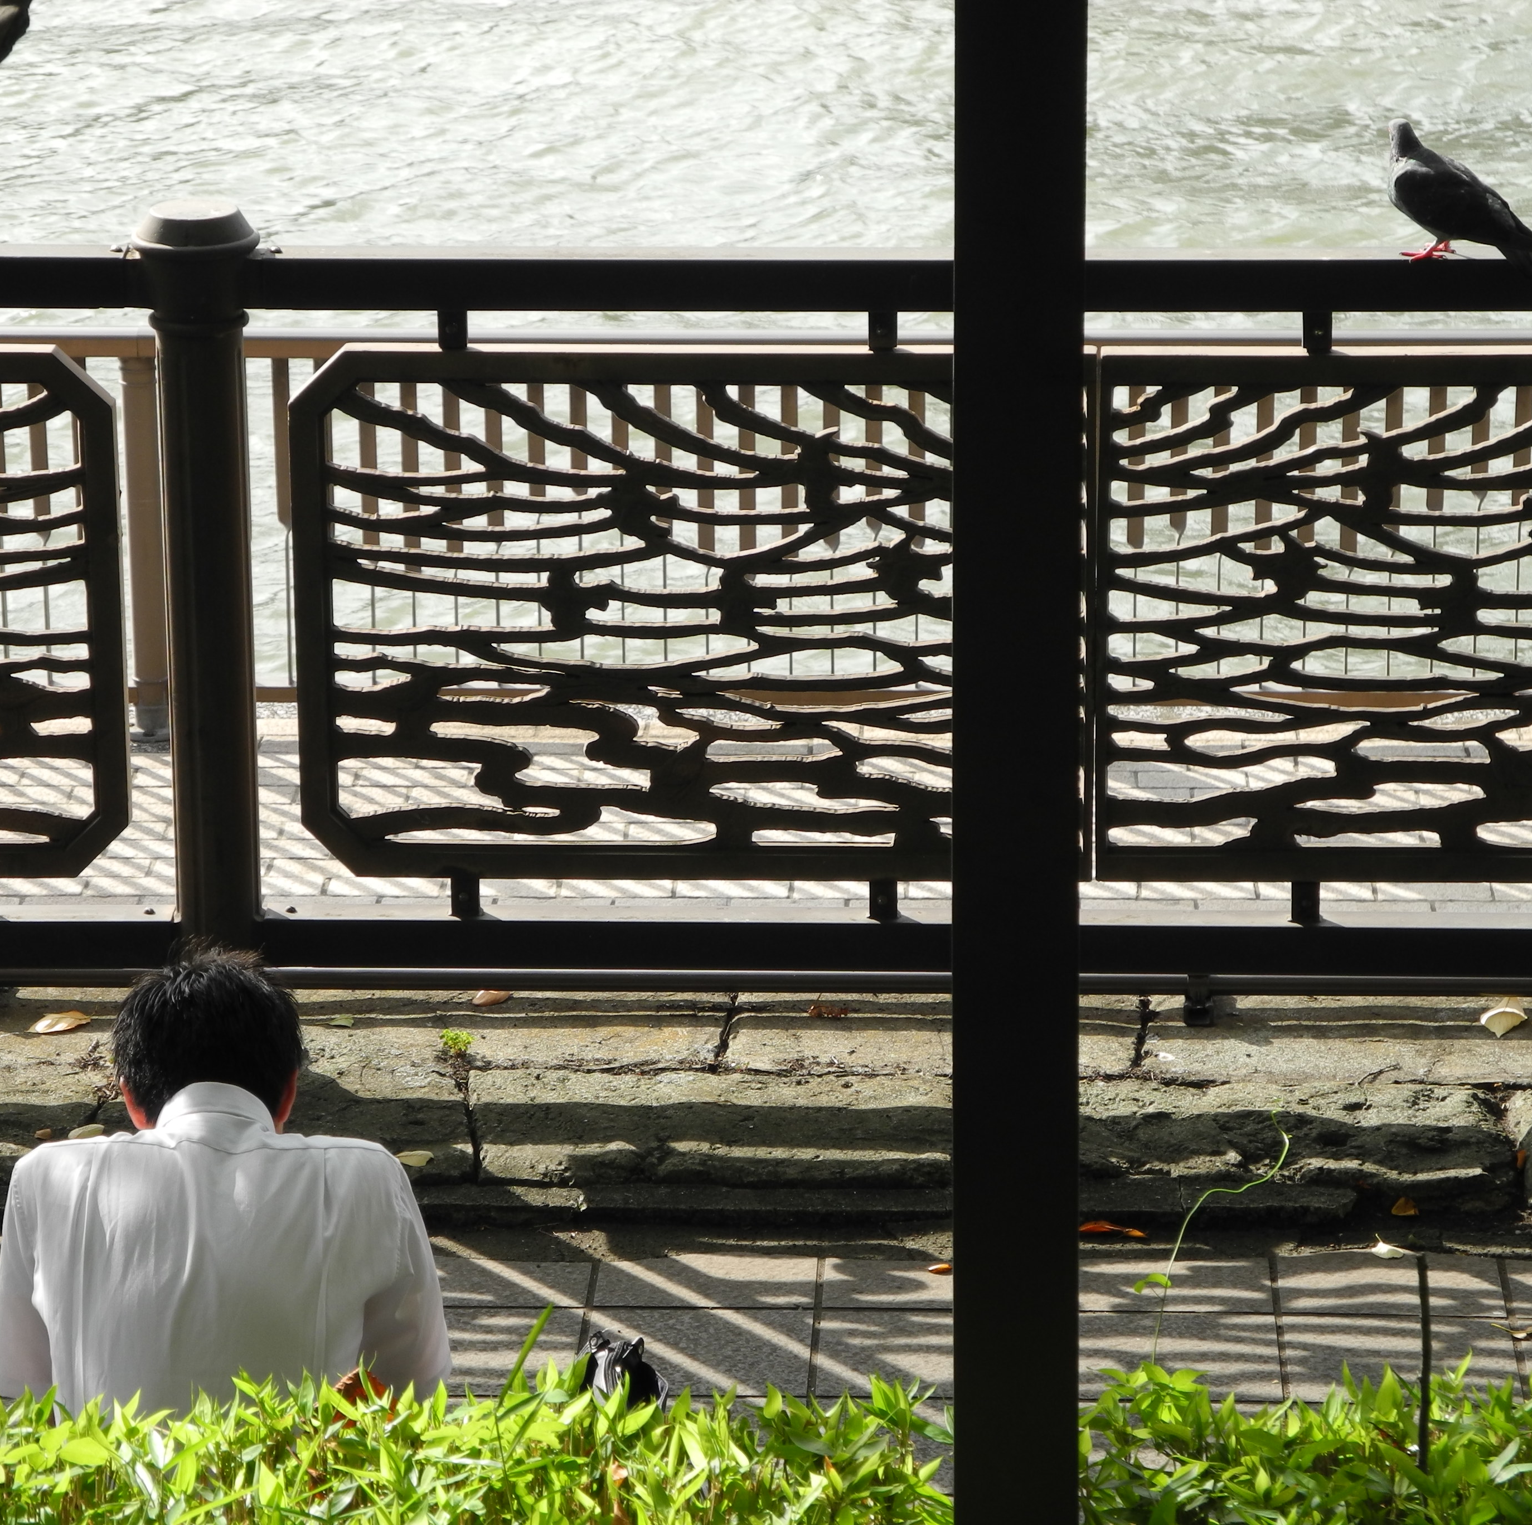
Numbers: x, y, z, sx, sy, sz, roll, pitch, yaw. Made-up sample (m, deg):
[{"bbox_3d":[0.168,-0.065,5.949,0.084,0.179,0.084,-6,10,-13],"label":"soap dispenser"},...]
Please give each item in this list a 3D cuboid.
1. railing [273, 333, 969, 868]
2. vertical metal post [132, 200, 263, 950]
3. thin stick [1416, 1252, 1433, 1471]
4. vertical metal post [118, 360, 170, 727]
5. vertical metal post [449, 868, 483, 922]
[{"bbox_3d":[-0.104,-0.207,9.753,1.122,0.765,0.040,0,19,2],"label":"railing"},{"bbox_3d":[-0.775,-0.217,9.778,0.170,1.146,0.170,0,19,2],"label":"vertical metal post"},{"bbox_3d":[0.680,0.624,7.219,0.013,0.270,0.013,-1,17,0],"label":"thin stick"},{"bbox_3d":[-1.620,-0.565,18.214,0.105,1.028,0.105,0,19,2],"label":"vertical metal post"},{"bbox_3d":[-0.422,0.182,9.894,0.041,0.067,0.035,0,19,2],"label":"vertical metal post"}]

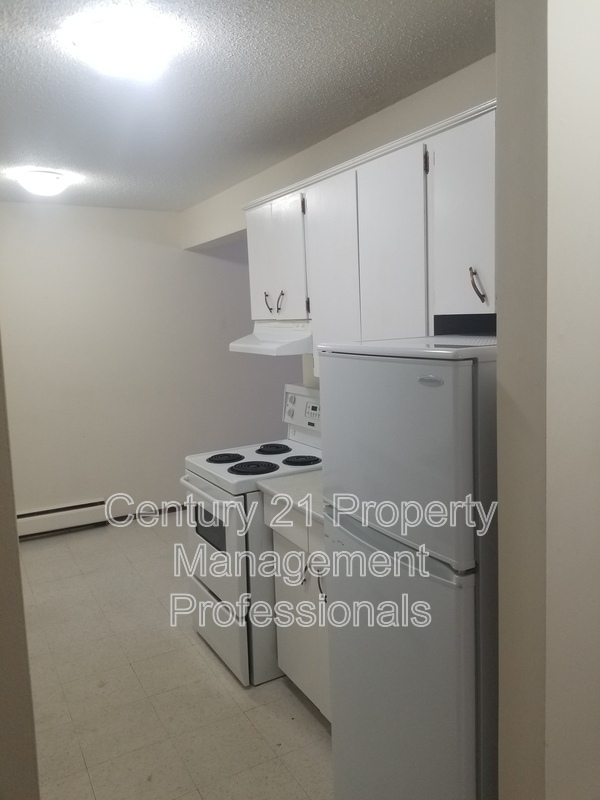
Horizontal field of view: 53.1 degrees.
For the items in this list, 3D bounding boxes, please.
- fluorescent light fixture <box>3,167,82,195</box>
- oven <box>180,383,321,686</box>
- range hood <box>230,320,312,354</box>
[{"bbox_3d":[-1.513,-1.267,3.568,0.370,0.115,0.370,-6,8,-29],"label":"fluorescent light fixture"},{"bbox_3d":[-0.134,0.575,2.861,0.706,1.209,0.617,-6,8,-29],"label":"oven"},{"bbox_3d":[-0.036,-0.320,2.984,0.460,0.155,0.580,-6,8,-29],"label":"range hood"}]

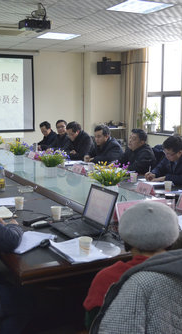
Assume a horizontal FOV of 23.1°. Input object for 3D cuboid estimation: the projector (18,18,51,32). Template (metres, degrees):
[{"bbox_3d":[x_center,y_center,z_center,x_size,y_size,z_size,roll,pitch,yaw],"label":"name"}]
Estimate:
[{"bbox_3d":[-0.611,-1.545,4.855,0.300,0.110,0.260,-4,9,-26],"label":"projector"}]

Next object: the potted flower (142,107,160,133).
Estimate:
[{"bbox_3d":[1.172,-0.915,8.658,0.340,0.470,0.360,0,8,0],"label":"potted flower"}]

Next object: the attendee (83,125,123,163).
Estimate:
[{"bbox_3d":[0.157,0.090,5.499,0.750,1.200,0.550,-6,10,-34],"label":"attendee"}]

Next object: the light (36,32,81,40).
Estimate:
[{"bbox_3d":[-0.513,-2.073,7.044,0.600,0.070,0.600,-4,9,-26],"label":"light"}]

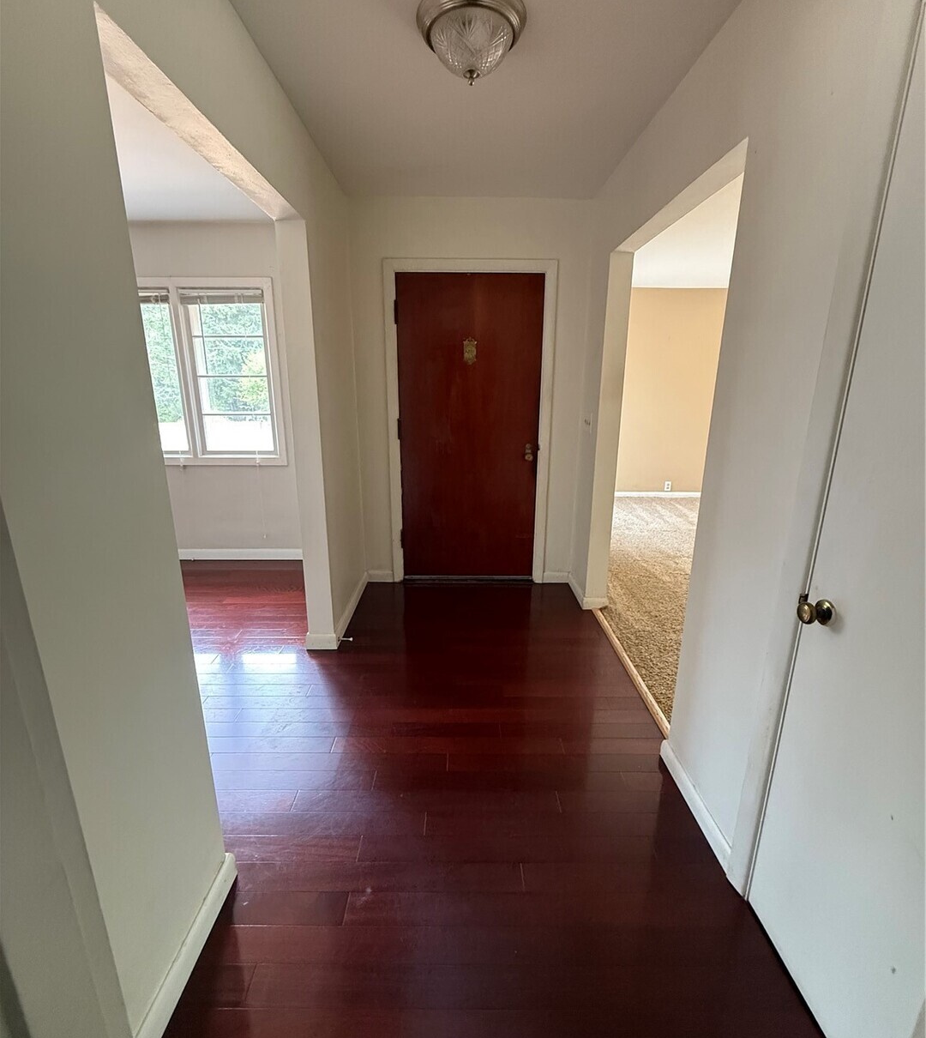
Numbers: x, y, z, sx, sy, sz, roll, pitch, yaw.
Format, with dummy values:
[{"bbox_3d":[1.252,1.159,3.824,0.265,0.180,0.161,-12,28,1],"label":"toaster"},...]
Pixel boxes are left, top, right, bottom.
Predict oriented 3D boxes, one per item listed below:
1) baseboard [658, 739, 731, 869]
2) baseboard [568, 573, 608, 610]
[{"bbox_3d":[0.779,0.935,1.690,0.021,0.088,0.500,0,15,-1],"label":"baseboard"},{"bbox_3d":[0.835,0.477,3.359,0.158,0.088,0.424,0,15,-1],"label":"baseboard"}]

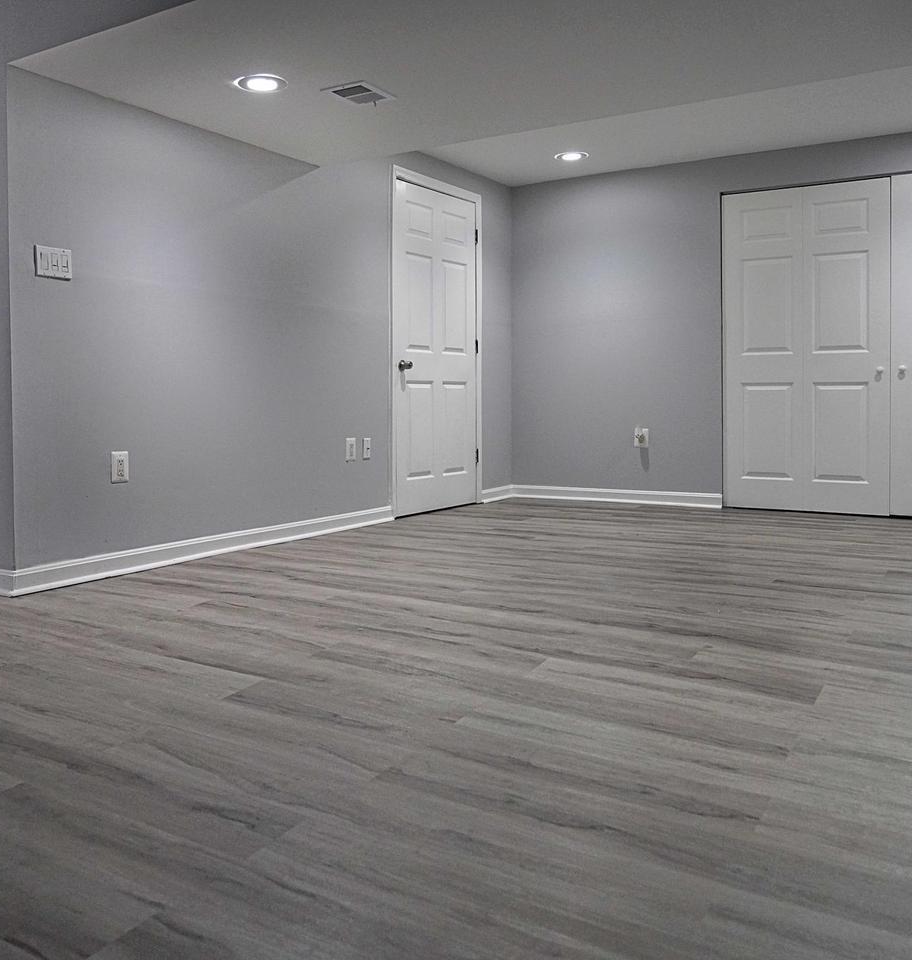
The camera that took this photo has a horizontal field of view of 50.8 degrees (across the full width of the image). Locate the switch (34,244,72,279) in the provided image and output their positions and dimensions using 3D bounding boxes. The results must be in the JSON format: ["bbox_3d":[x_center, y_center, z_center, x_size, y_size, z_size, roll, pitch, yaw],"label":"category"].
[{"bbox_3d":[-1.546,-0.839,3.709,0.015,0.115,0.162,2,5,32],"label":"switch"}]

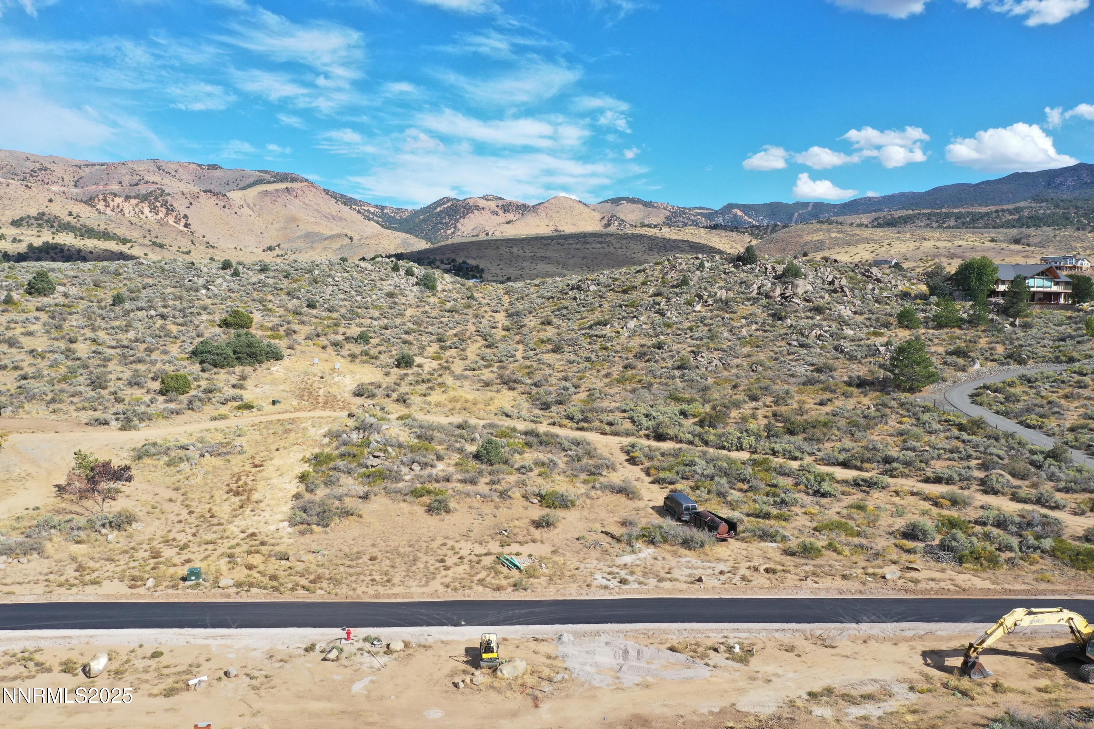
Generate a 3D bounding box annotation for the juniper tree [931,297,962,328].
[{"bbox_3d":[86.123,-11.218,183.000,6.155,6.620,5.847,0,5,0],"label":"juniper tree"}]

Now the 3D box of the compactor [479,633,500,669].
[{"bbox_3d":[-3.858,19.036,57.300,1.280,2.229,2.500,0,5,-5],"label":"compactor"}]

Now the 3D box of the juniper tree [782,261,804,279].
[{"bbox_3d":[62.092,-23.928,215.000,5.222,4.861,4.961,0,5,0],"label":"juniper tree"}]

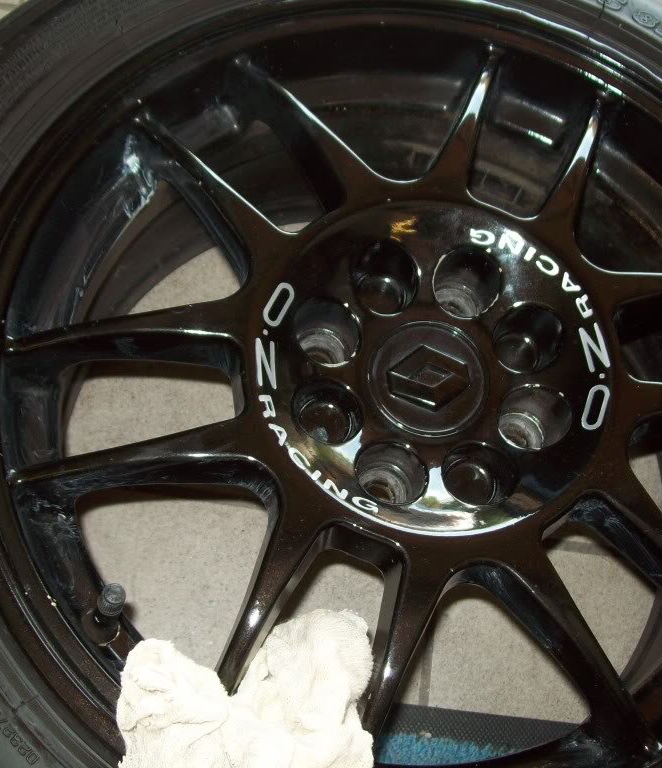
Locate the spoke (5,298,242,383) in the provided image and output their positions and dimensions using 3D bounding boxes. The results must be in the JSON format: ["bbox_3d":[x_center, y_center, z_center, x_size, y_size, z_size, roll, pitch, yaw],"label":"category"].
[{"bbox_3d":[-0.092,-0.019,0.471,0.100,0.033,0.025,-6,71,-6],"label":"spoke"}]

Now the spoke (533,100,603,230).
[{"bbox_3d":[0.117,-0.104,0.532,0.022,0.032,0.096,23,61,1],"label":"spoke"}]

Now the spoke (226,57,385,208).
[{"bbox_3d":[-0.015,-0.122,0.520,0.025,0.033,0.100,-35,74,-18],"label":"spoke"}]

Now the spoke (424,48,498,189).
[{"bbox_3d":[0.067,-0.129,0.534,0.025,0.033,0.100,23,64,1],"label":"spoke"}]

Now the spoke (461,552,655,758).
[{"bbox_3d":[0.102,0.113,0.452,0.022,0.032,0.096,-35,86,-18],"label":"spoke"}]

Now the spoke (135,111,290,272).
[{"bbox_3d":[-0.061,-0.090,0.502,0.025,0.033,0.100,-35,74,-18],"label":"spoke"}]

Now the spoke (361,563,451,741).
[{"bbox_3d":[0.022,0.120,0.438,0.022,0.032,0.094,23,77,1],"label":"spoke"}]

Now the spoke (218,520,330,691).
[{"bbox_3d":[-0.033,0.099,0.435,0.025,0.033,0.100,23,72,1],"label":"spoke"}]

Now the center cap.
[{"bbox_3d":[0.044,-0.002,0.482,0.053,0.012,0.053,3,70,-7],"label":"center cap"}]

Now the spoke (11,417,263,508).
[{"bbox_3d":[-0.082,0.035,0.454,0.096,0.032,0.022,-8,71,-2],"label":"spoke"}]

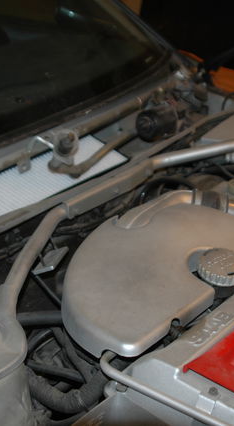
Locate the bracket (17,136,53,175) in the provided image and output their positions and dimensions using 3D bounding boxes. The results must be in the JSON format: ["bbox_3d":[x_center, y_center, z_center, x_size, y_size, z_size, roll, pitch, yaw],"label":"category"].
[{"bbox_3d":[-0.162,-0.116,1.480,0.050,0.064,0.055,23,36,35],"label":"bracket"}]

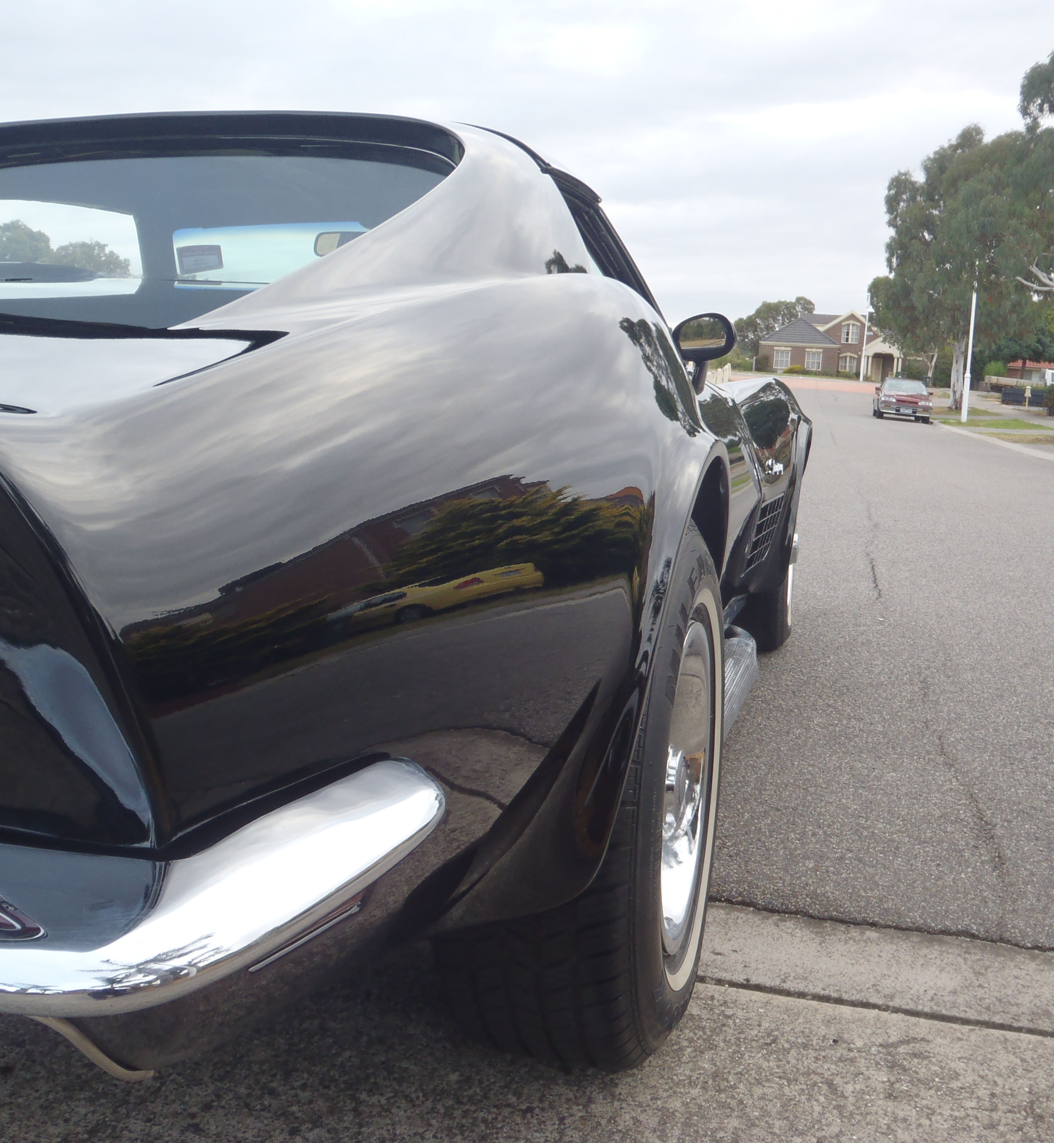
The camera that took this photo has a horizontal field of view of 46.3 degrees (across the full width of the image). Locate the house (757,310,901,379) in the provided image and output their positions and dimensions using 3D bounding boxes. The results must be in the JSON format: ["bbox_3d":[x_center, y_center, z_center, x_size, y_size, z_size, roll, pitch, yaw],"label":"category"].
[{"bbox_3d":[27.258,-20.171,109.529,13.200,6.000,11.000,4,9,9],"label":"house"}]

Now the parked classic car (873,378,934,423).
[{"bbox_3d":[12.362,-5.665,40.488,1.700,1.370,4.550,4,9,13],"label":"parked classic car"}]

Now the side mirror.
[{"bbox_3d":[0.424,-0.550,2.913,0.148,0.120,0.110,5,9,21],"label":"side mirror"}]

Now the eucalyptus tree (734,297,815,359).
[{"bbox_3d":[24.956,-23.900,124.395,8.600,7.700,8.000,4,9,10],"label":"eucalyptus tree"}]

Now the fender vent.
[{"bbox_3d":[0.633,-0.101,3.366,0.040,0.200,0.250,18,12,22],"label":"fender vent"}]

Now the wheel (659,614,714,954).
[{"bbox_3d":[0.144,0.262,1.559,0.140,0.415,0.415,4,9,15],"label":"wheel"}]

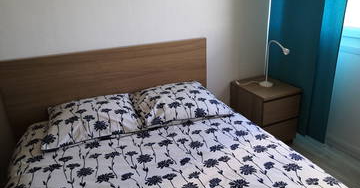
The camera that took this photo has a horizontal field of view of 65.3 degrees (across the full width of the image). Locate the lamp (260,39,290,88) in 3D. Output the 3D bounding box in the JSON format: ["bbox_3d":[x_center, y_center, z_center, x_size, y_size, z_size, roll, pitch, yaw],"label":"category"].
[{"bbox_3d":[0.848,-0.272,2.501,0.230,0.415,0.120,6,23,21],"label":"lamp"}]

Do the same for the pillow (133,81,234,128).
[{"bbox_3d":[-0.018,0.056,2.121,0.610,0.140,0.470,-9,32,-17],"label":"pillow"}]

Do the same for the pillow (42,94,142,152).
[{"bbox_3d":[-0.604,0.151,1.936,0.610,0.140,0.460,-11,33,-21],"label":"pillow"}]

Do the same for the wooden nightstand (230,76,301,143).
[{"bbox_3d":[0.776,0.194,2.641,0.400,0.550,0.480,-11,23,-21],"label":"wooden nightstand"}]

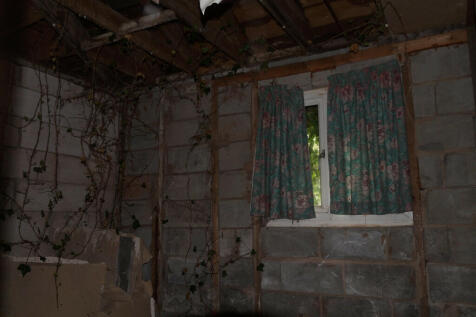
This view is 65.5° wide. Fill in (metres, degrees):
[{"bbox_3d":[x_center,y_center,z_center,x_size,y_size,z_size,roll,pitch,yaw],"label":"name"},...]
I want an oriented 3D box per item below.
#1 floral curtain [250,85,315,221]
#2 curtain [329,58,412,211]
[{"bbox_3d":[0.307,-0.069,2.721,0.480,1.024,0.090,-6,-12,25],"label":"floral curtain"},{"bbox_3d":[0.845,-0.135,2.469,0.494,0.995,0.090,-6,-12,25],"label":"curtain"}]

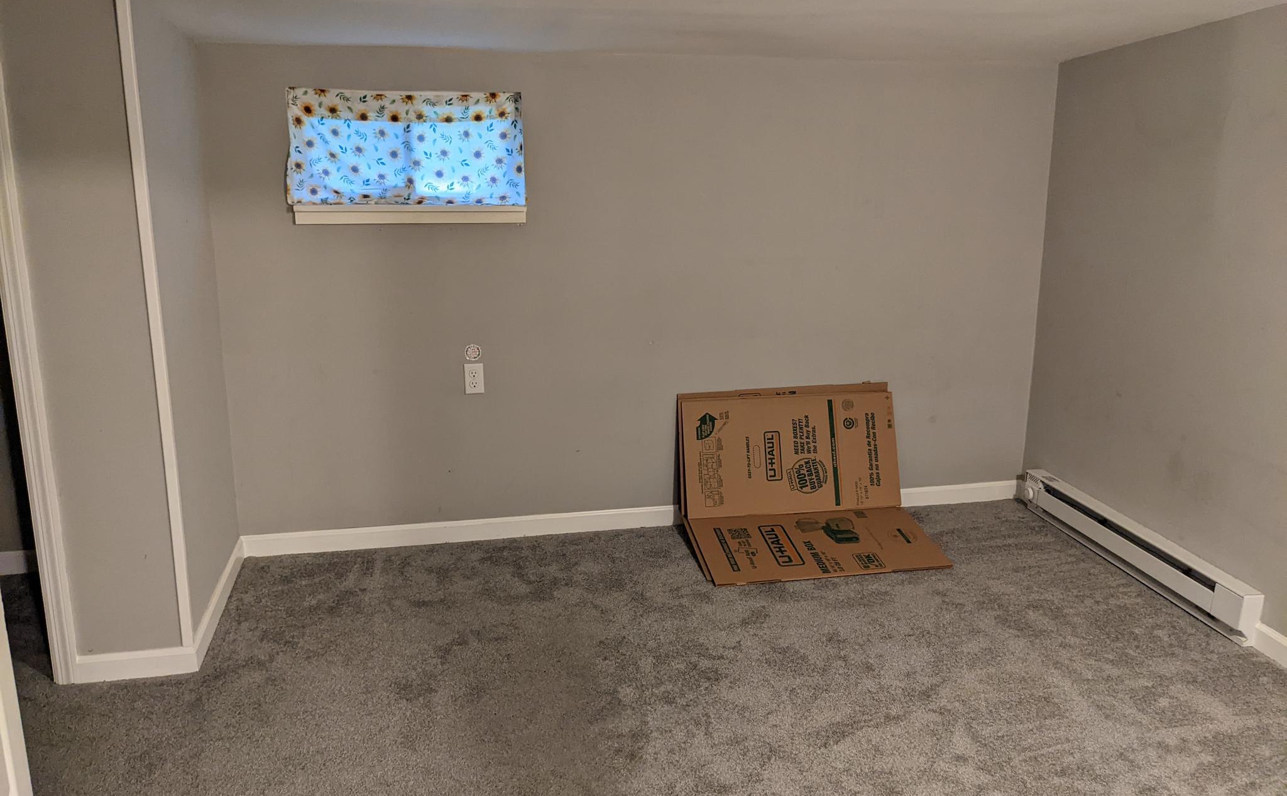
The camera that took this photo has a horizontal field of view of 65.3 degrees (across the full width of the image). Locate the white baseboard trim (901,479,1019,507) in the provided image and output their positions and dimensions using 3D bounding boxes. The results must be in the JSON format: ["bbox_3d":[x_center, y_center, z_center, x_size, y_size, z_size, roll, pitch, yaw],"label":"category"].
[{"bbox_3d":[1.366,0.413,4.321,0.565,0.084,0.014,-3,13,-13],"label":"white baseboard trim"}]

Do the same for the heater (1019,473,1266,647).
[{"bbox_3d":[1.730,0.524,3.611,0.065,0.162,1.292,-1,13,-7],"label":"heater"}]

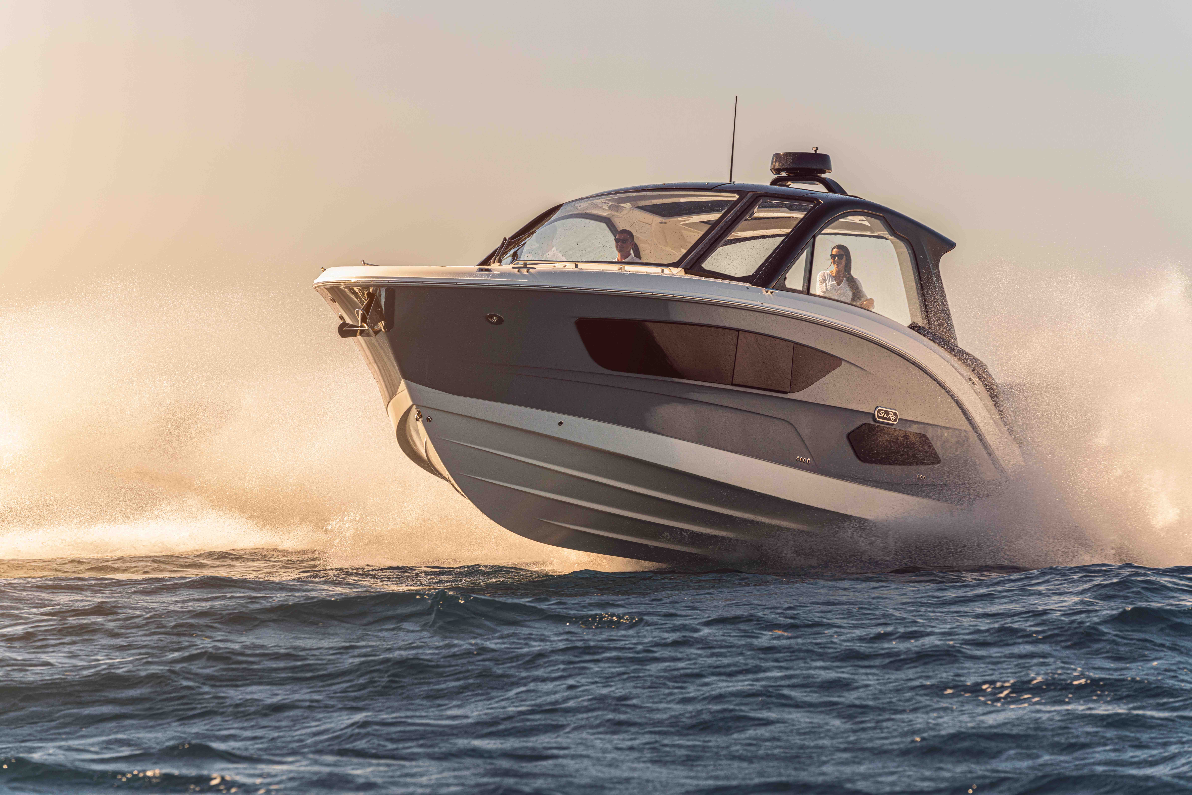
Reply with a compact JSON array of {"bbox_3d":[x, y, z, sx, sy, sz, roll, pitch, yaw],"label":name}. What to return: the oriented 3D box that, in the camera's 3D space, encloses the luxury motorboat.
[{"bbox_3d":[0.299,-0.648,65.031,3.650,4.450,11.200,0,-5,28],"label":"luxury motorboat"}]

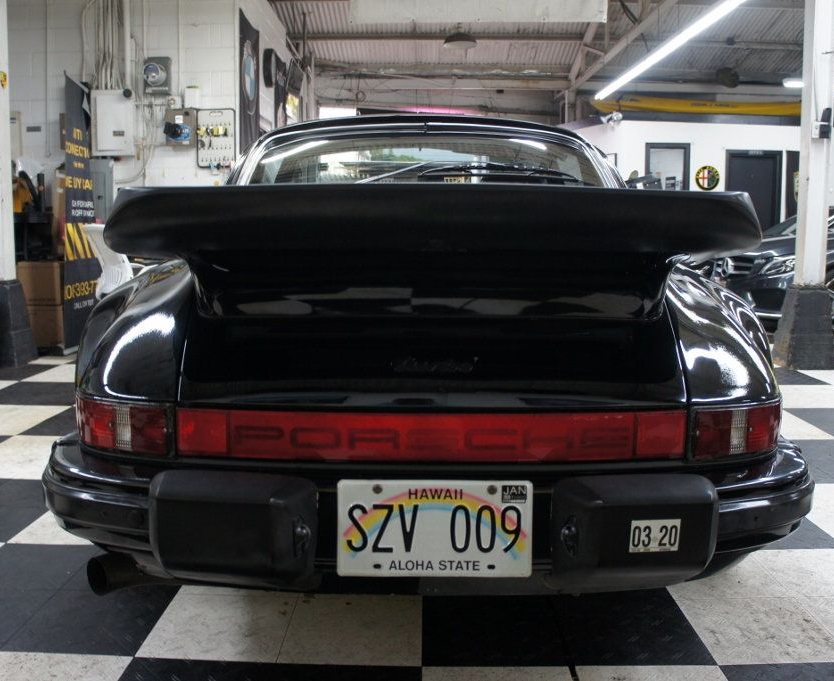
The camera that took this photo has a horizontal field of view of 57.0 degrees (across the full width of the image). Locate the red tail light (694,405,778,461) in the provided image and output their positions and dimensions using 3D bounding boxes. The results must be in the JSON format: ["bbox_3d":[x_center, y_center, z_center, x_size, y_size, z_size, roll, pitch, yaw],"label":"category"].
[{"bbox_3d":[0.588,0.157,1.434,0.231,0.095,0.105,-2,8,-12],"label":"red tail light"}]

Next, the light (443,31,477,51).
[{"bbox_3d":[0.555,-3.818,9.800,0.425,0.200,0.425,0,8,1],"label":"light"}]

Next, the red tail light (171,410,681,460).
[{"bbox_3d":[0.022,0.165,1.361,0.909,0.087,0.057,0,8,1],"label":"red tail light"}]

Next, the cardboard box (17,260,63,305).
[{"bbox_3d":[-3.062,-0.479,6.316,0.440,0.338,0.400,0,8,1],"label":"cardboard box"}]

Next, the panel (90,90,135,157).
[{"bbox_3d":[-2.656,-1.894,6.742,0.363,0.547,0.120,0,8,2],"label":"panel"}]

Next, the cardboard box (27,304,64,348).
[{"bbox_3d":[-3.063,-0.141,6.361,0.440,0.343,0.400,0,8,1],"label":"cardboard box"}]

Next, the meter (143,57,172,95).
[{"bbox_3d":[-2.244,-2.286,6.649,0.225,0.308,0.190,0,8,2],"label":"meter"}]

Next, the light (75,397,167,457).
[{"bbox_3d":[-0.556,0.150,1.464,0.253,0.095,0.097,2,8,15],"label":"light"}]

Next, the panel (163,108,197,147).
[{"bbox_3d":[-2.056,-1.855,6.714,0.257,0.309,0.170,0,8,2],"label":"panel"}]

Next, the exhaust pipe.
[{"bbox_3d":[-0.516,0.434,1.467,0.180,0.080,0.080,-4,9,-31],"label":"exhaust pipe"}]

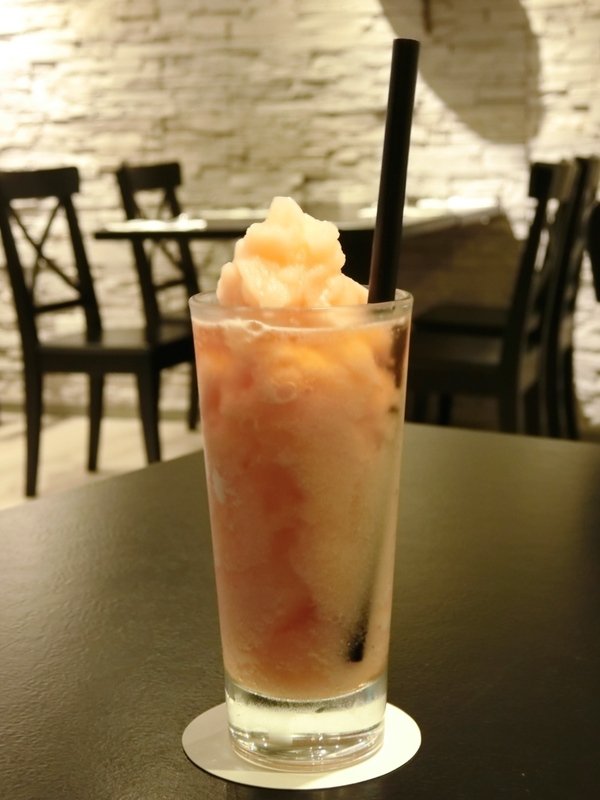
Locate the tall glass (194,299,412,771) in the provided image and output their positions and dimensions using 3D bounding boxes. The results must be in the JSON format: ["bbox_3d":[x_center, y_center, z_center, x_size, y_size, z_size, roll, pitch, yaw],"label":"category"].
[{"bbox_3d":[0.002,0.047,0.522,0.082,0.171,0.082,-1,11,0],"label":"tall glass"}]

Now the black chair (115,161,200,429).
[{"bbox_3d":[-0.257,-0.300,4.500,0.510,0.910,0.430,3,11,20],"label":"black chair"}]

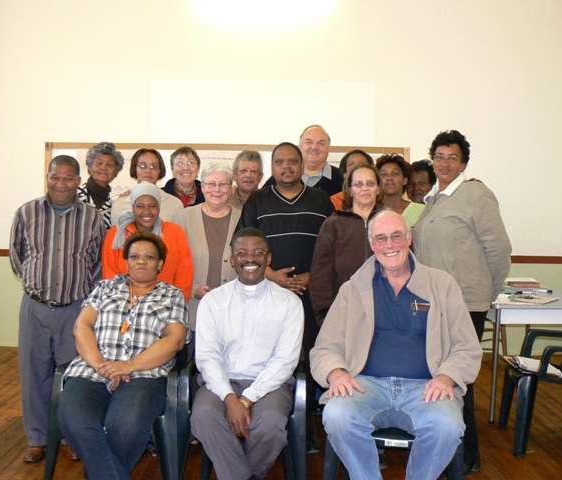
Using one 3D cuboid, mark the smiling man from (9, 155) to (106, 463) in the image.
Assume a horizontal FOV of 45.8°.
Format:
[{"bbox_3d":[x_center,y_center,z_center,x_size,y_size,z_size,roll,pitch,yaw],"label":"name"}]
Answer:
[{"bbox_3d":[-1.236,0.351,3.662,0.510,1.630,0.340,0,3,-7],"label":"smiling man"}]

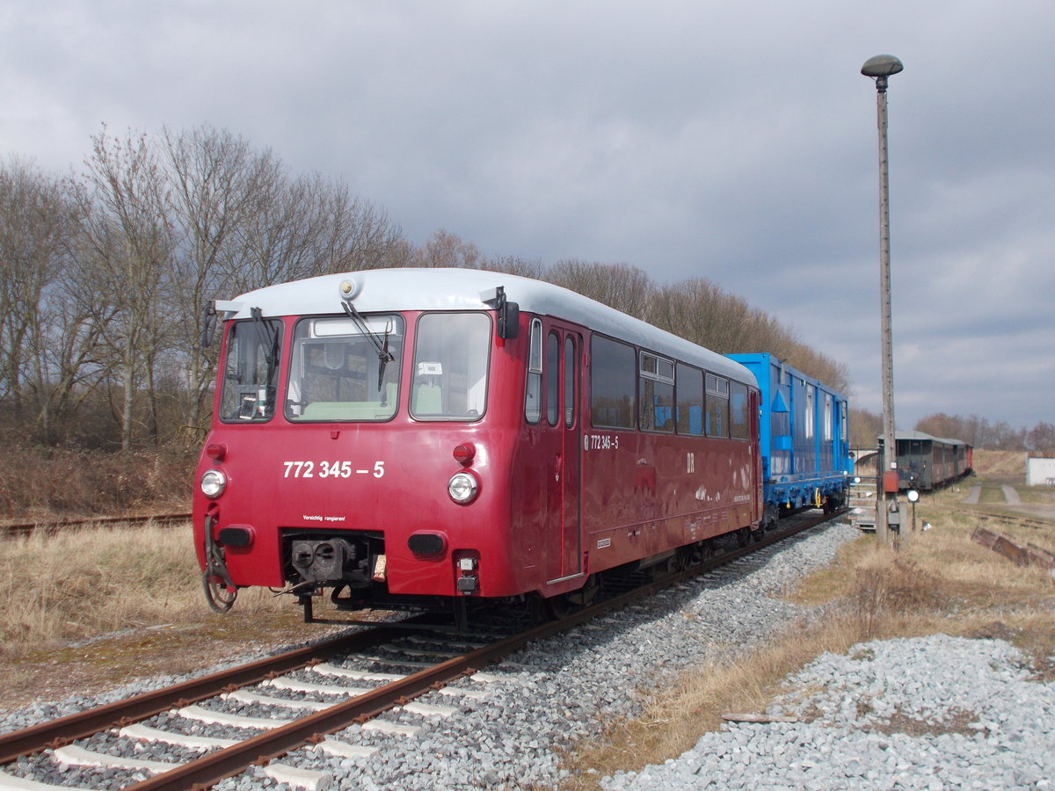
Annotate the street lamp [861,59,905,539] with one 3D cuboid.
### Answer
[{"bbox_3d":[6.170,-1.600,20.400,0.710,8.660,0.710,0,-3,0],"label":"street lamp"}]

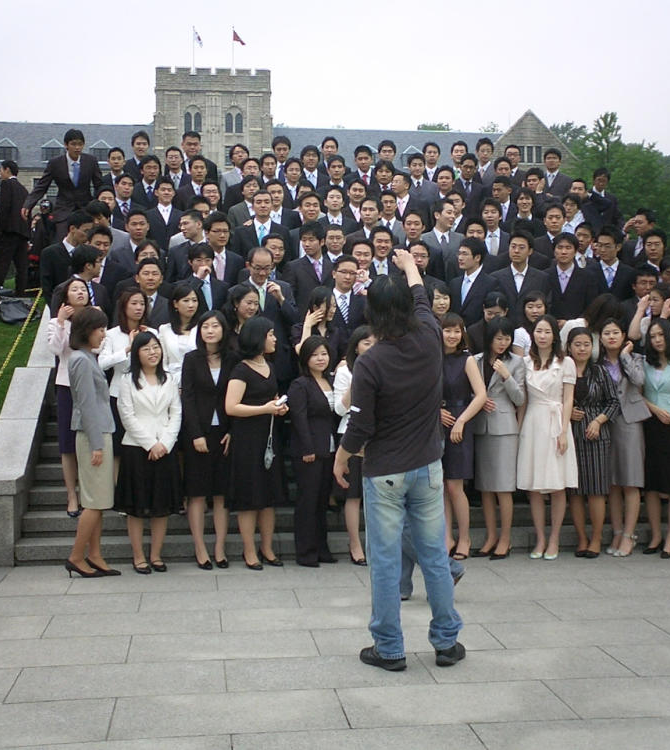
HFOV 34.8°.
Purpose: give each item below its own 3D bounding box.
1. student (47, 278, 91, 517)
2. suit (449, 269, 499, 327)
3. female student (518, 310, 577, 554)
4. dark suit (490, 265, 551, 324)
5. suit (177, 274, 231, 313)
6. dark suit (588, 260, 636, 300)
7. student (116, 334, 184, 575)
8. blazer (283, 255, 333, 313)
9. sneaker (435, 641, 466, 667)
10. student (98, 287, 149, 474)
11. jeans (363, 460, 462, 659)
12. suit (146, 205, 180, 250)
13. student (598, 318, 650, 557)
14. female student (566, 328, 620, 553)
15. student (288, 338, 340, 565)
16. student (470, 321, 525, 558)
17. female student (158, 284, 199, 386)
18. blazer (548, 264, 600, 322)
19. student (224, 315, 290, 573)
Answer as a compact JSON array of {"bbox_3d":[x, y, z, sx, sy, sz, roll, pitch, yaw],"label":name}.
[{"bbox_3d":[-1.859,0.155,7.600,0.450,1.680,0.340,0,1,-18],"label":"student"},{"bbox_3d":[1.090,-0.518,8.354,0.460,0.660,0.260,0,1,38],"label":"suit"},{"bbox_3d":[1.509,0.446,7.589,0.440,1.710,0.310,0,1,9],"label":"female student"},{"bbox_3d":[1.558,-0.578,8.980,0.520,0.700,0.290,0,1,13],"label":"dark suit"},{"bbox_3d":[-1.010,-0.459,8.154,0.460,0.660,0.260,0,1,-13],"label":"suit"},{"bbox_3d":[2.337,-0.625,9.100,0.480,0.700,0.280,0,1,18],"label":"dark suit"},{"bbox_3d":[-1.225,0.504,7.080,0.450,1.575,0.330,0,1,-18],"label":"student"},{"bbox_3d":[-0.194,-0.628,8.504,0.460,0.660,0.260,0,1,-18],"label":"blazer"},{"bbox_3d":[0.550,1.285,5.009,0.105,0.100,0.275,0,1,18],"label":"sneaker"},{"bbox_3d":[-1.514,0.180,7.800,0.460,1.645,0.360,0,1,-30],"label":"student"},{"bbox_3d":[0.355,0.828,4.900,0.460,0.950,0.340,0,1,2],"label":"jeans"},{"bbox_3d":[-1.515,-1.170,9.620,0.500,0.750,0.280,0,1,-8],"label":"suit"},{"bbox_3d":[2.069,0.453,7.689,0.400,1.690,0.300,0,1,35],"label":"student"},{"bbox_3d":[1.838,0.474,7.600,0.410,1.635,0.300,0,1,27],"label":"female student"},{"bbox_3d":[-0.147,0.515,7.300,0.410,1.560,0.310,-1,1,-40],"label":"student"},{"bbox_3d":[1.158,0.441,7.620,0.420,1.700,0.330,0,1,34],"label":"student"},{"bbox_3d":[-1.120,0.170,7.750,0.430,1.650,0.310,0,1,-22],"label":"female student"},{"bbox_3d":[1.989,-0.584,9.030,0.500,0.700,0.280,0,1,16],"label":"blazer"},{"bbox_3d":[-0.522,0.448,7.200,0.420,1.685,0.380,-1,1,-38],"label":"student"}]

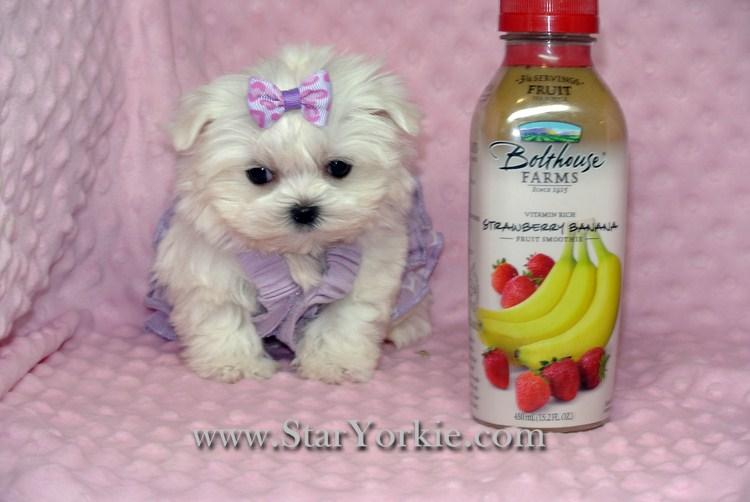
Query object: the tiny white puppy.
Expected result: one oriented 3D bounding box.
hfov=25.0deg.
[{"bbox_3d":[-0.039,-0.024,0.840,0.143,0.154,0.170,0,5,0],"label":"tiny white puppy"}]

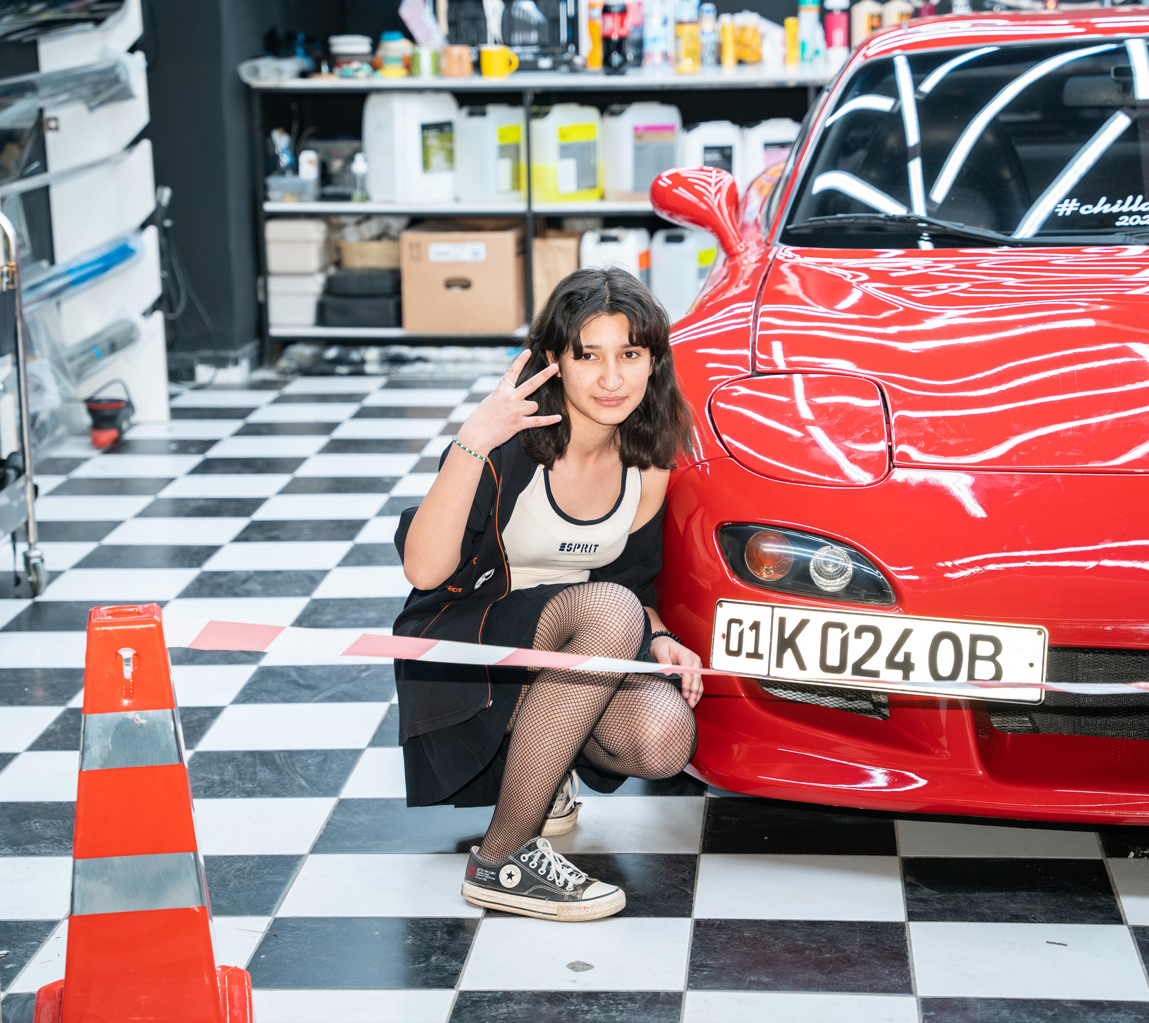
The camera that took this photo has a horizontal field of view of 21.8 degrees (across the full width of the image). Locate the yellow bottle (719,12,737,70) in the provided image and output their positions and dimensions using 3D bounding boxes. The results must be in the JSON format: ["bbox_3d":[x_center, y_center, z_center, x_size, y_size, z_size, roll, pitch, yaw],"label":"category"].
[{"bbox_3d":[0.512,-1.578,10.000,0.052,0.180,0.052,0,11,5],"label":"yellow bottle"}]

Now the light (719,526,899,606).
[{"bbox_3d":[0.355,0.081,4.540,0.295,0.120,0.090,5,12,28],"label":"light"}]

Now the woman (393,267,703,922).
[{"bbox_3d":[-0.045,0.091,4.540,0.480,0.890,0.620,-6,12,-24],"label":"woman"}]

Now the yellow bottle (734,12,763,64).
[{"bbox_3d":[0.584,-1.598,10.050,0.090,0.170,0.065,0,11,5],"label":"yellow bottle"}]

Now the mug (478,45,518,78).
[{"bbox_3d":[-0.247,-1.470,9.750,0.122,0.097,0.085,0,11,5],"label":"mug"}]

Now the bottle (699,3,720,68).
[{"bbox_3d":[0.452,-1.592,10.000,0.062,0.220,0.062,0,11,5],"label":"bottle"}]

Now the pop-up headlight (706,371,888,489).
[{"bbox_3d":[0.360,-0.127,4.750,0.280,0.140,0.360,0,11,5],"label":"pop-up headlight"}]

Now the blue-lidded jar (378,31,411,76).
[{"bbox_3d":[-0.592,-1.513,9.850,0.102,0.145,0.102,-1,11,0],"label":"blue-lidded jar"}]

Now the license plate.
[{"bbox_3d":[0.446,0.206,4.410,0.520,0.113,0.015,4,-1,25],"label":"license plate"}]

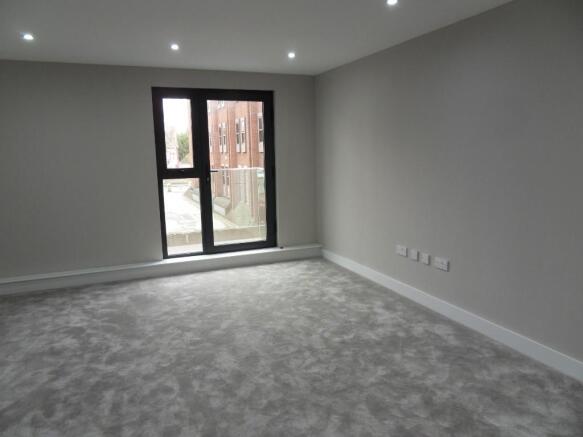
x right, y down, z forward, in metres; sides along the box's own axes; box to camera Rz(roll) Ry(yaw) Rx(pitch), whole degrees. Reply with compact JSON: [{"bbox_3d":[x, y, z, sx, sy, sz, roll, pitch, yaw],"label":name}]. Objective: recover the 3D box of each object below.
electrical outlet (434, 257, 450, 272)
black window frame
[{"bbox_3d":[1.267,0.388,3.421,0.014,0.090,0.150,-5,10,-24],"label":"electrical outlet"},{"bbox_3d":[-0.892,-0.554,4.993,1.447,1.995,0.070,-5,10,-20],"label":"black window frame"}]

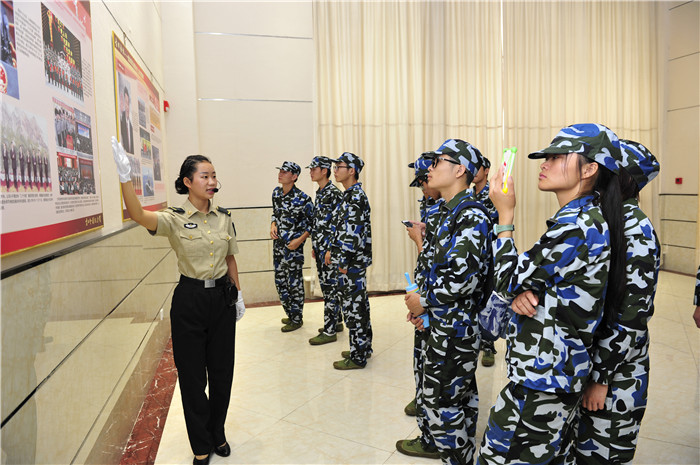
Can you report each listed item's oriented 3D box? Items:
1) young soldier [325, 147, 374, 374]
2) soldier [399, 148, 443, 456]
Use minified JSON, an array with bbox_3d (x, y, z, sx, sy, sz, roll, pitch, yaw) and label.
[{"bbox_3d":[0.030,0.223,3.980,0.380,1.780,0.480,-2,6,-8],"label":"young soldier"},{"bbox_3d":[0.502,0.375,2.770,0.440,1.700,0.480,-1,6,5],"label":"soldier"}]

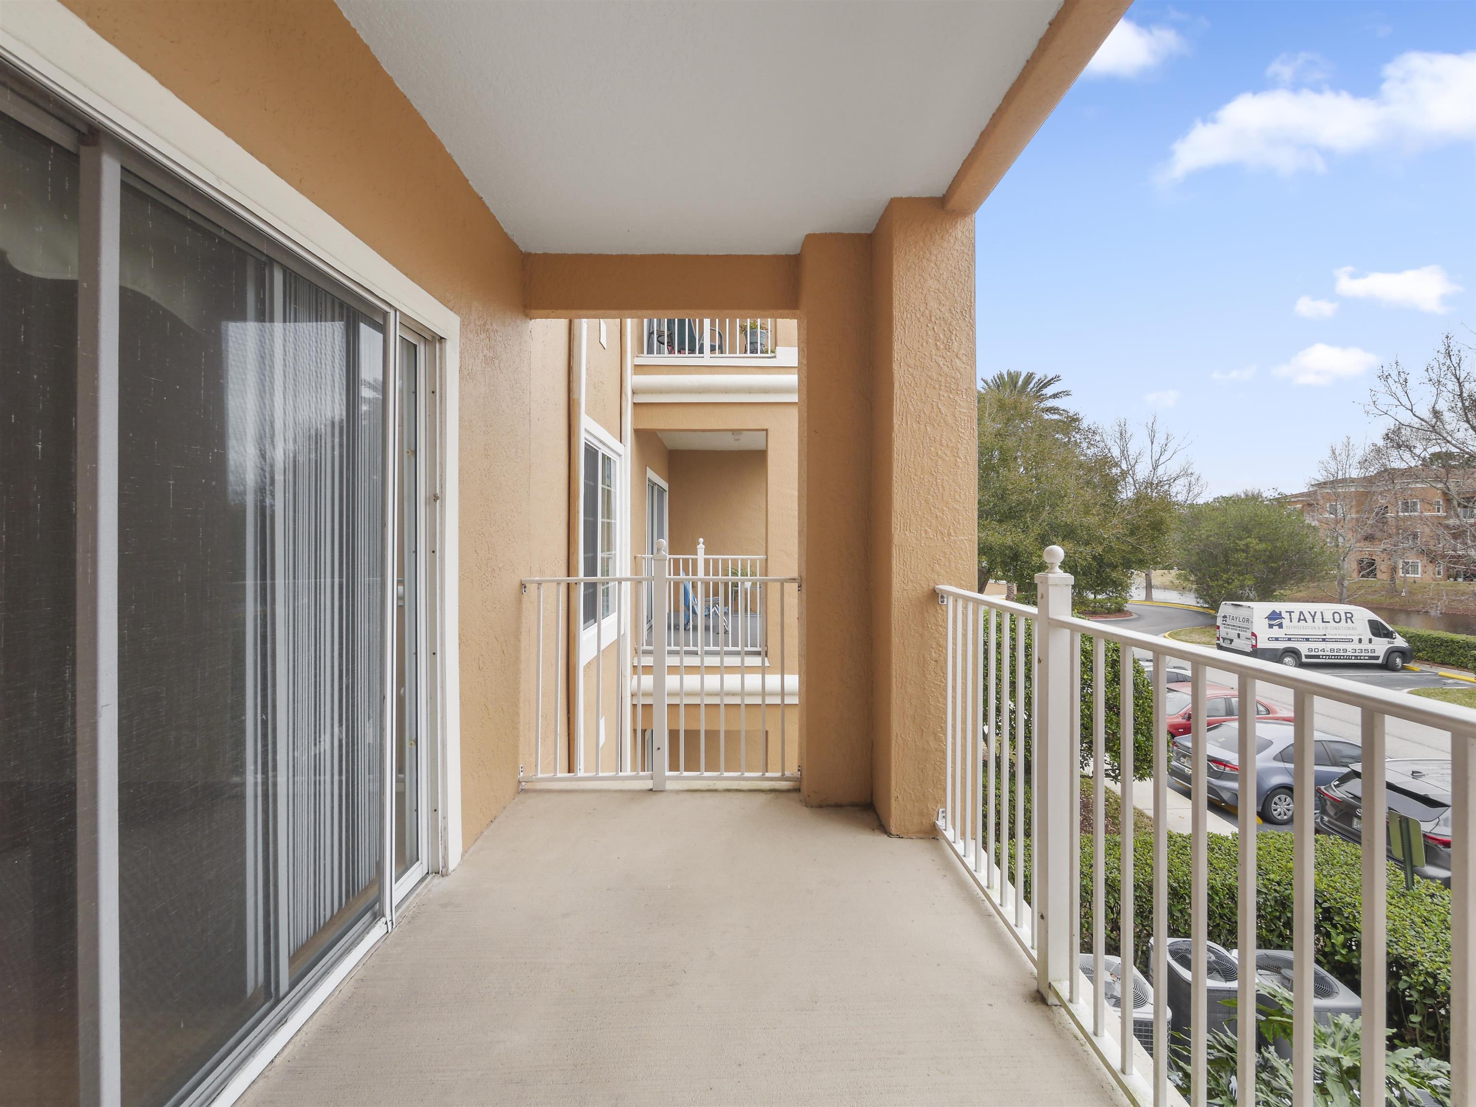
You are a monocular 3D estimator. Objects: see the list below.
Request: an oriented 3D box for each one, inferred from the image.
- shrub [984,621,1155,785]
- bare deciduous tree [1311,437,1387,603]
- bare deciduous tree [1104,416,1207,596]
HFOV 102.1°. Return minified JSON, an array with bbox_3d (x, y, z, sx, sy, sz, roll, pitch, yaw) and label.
[{"bbox_3d":[6.100,2.750,10.800,2.600,3.300,2.600,0,1,0],"label":"shrub"},{"bbox_3d":[34.000,-1.000,33.500,3.800,11.000,3.800,0,1,0],"label":"bare deciduous tree"},{"bbox_3d":[33.400,-3.700,48.000,6.800,15.000,6.800,0,1,0],"label":"bare deciduous tree"}]

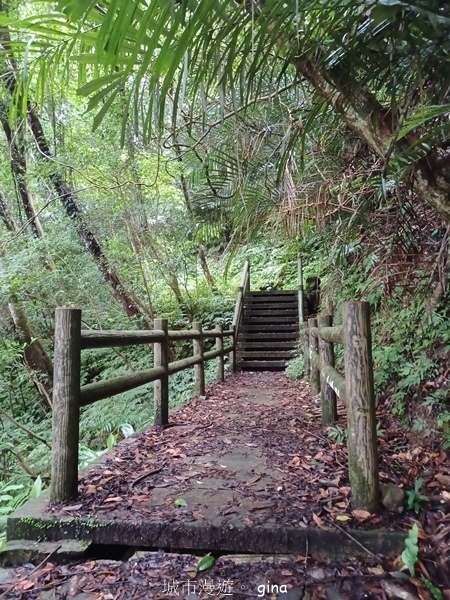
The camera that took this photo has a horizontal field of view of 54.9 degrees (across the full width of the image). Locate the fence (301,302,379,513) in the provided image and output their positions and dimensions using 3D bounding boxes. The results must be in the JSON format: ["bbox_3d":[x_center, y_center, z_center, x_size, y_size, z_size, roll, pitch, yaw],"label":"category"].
[{"bbox_3d":[1.057,0.715,4.950,0.145,1.000,5.904,-2,-4,8],"label":"fence"}]

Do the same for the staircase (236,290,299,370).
[{"bbox_3d":[1.154,0.652,10.955,1.370,2.020,2.900,-2,-4,8],"label":"staircase"}]

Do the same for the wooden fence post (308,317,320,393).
[{"bbox_3d":[1.201,0.756,5.800,0.135,1.000,0.135,-2,-4,8],"label":"wooden fence post"}]

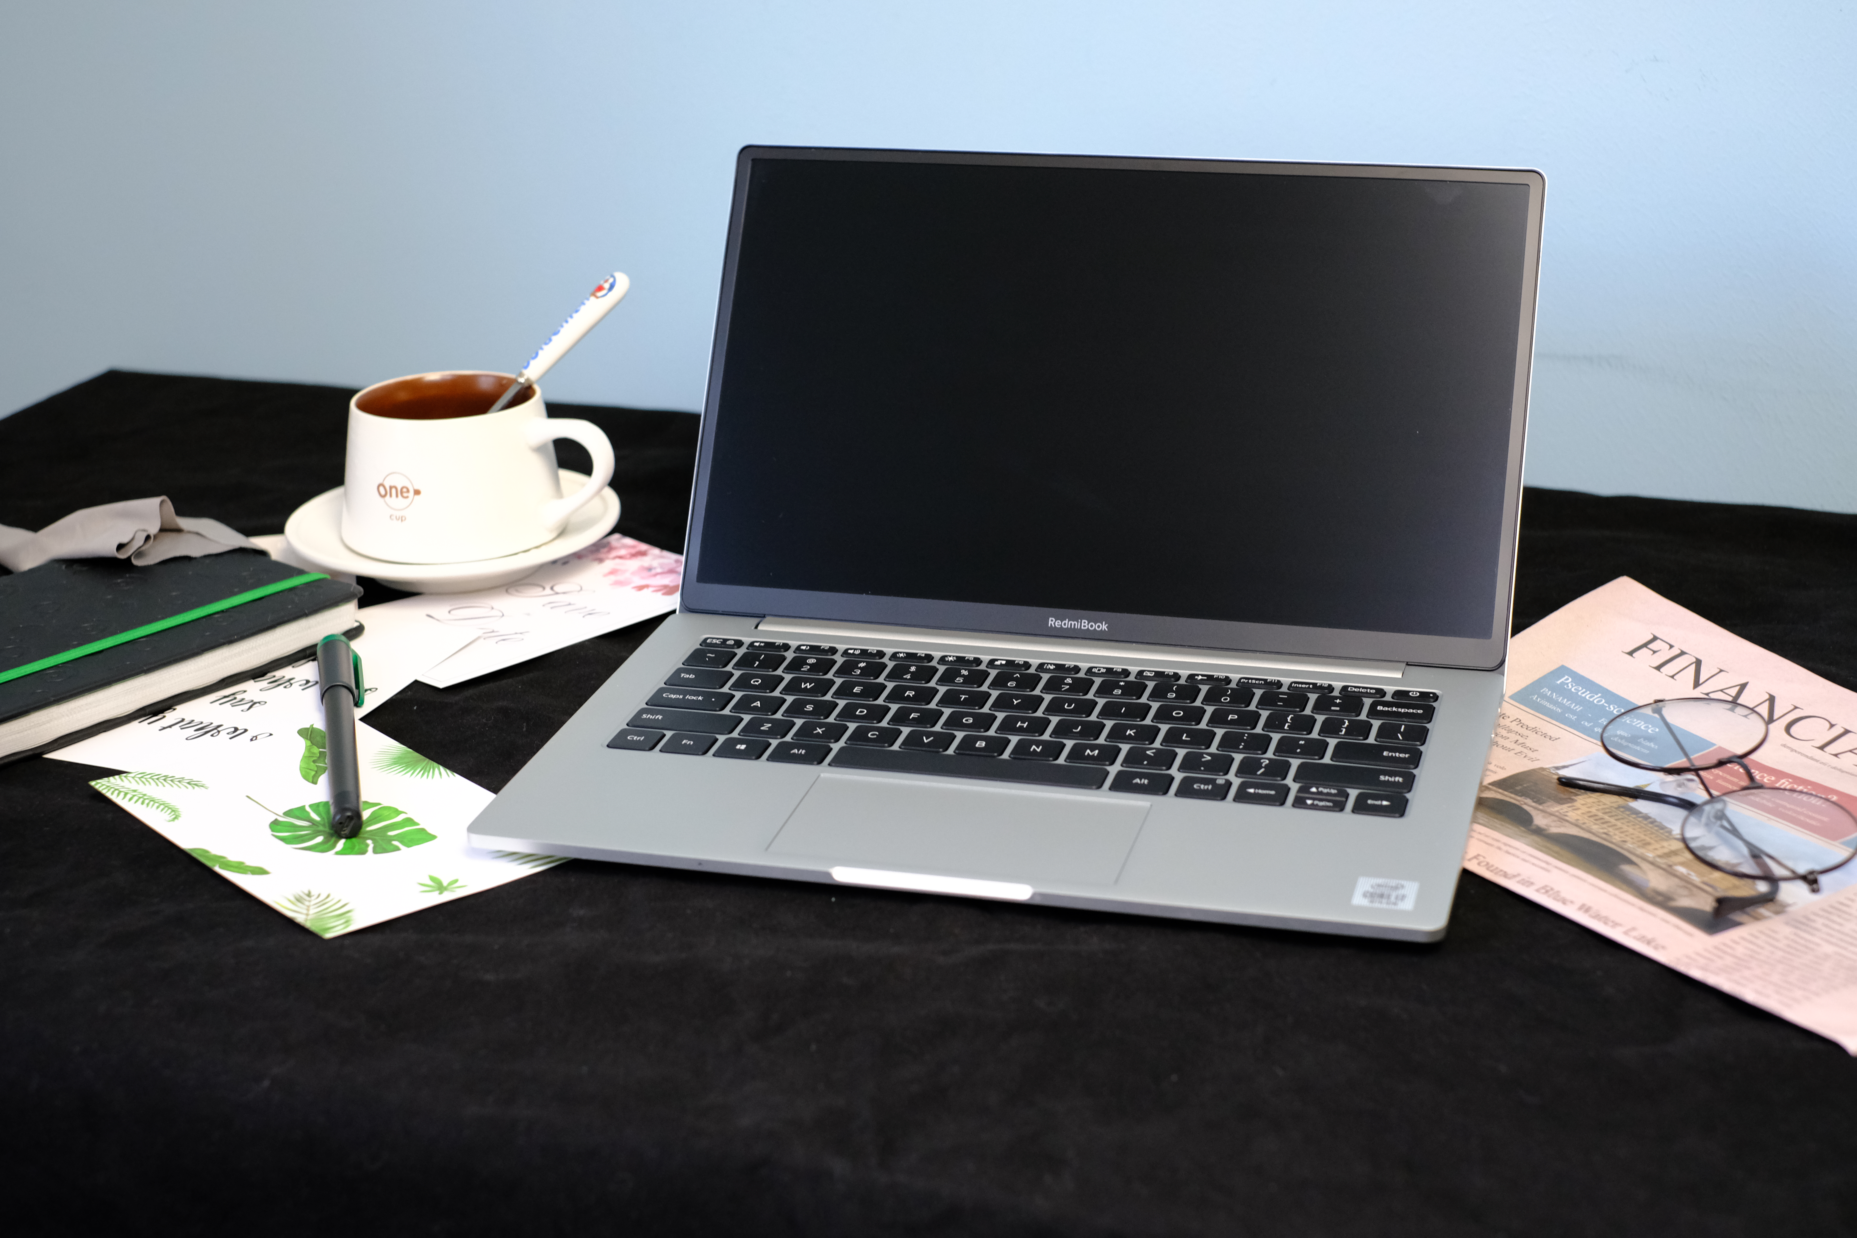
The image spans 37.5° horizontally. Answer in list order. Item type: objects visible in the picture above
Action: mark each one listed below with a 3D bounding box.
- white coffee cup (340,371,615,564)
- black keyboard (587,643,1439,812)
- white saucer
[{"bbox_3d":[-0.182,-0.060,1.109,0.119,0.061,0.092,7,23,17],"label":"white coffee cup"},{"bbox_3d":[0.033,0.035,0.925,0.266,0.006,0.095,4,23,16],"label":"black keyboard"},{"bbox_3d":[-0.194,-0.032,1.123,0.138,0.021,0.138,-1,22,0],"label":"white saucer"}]

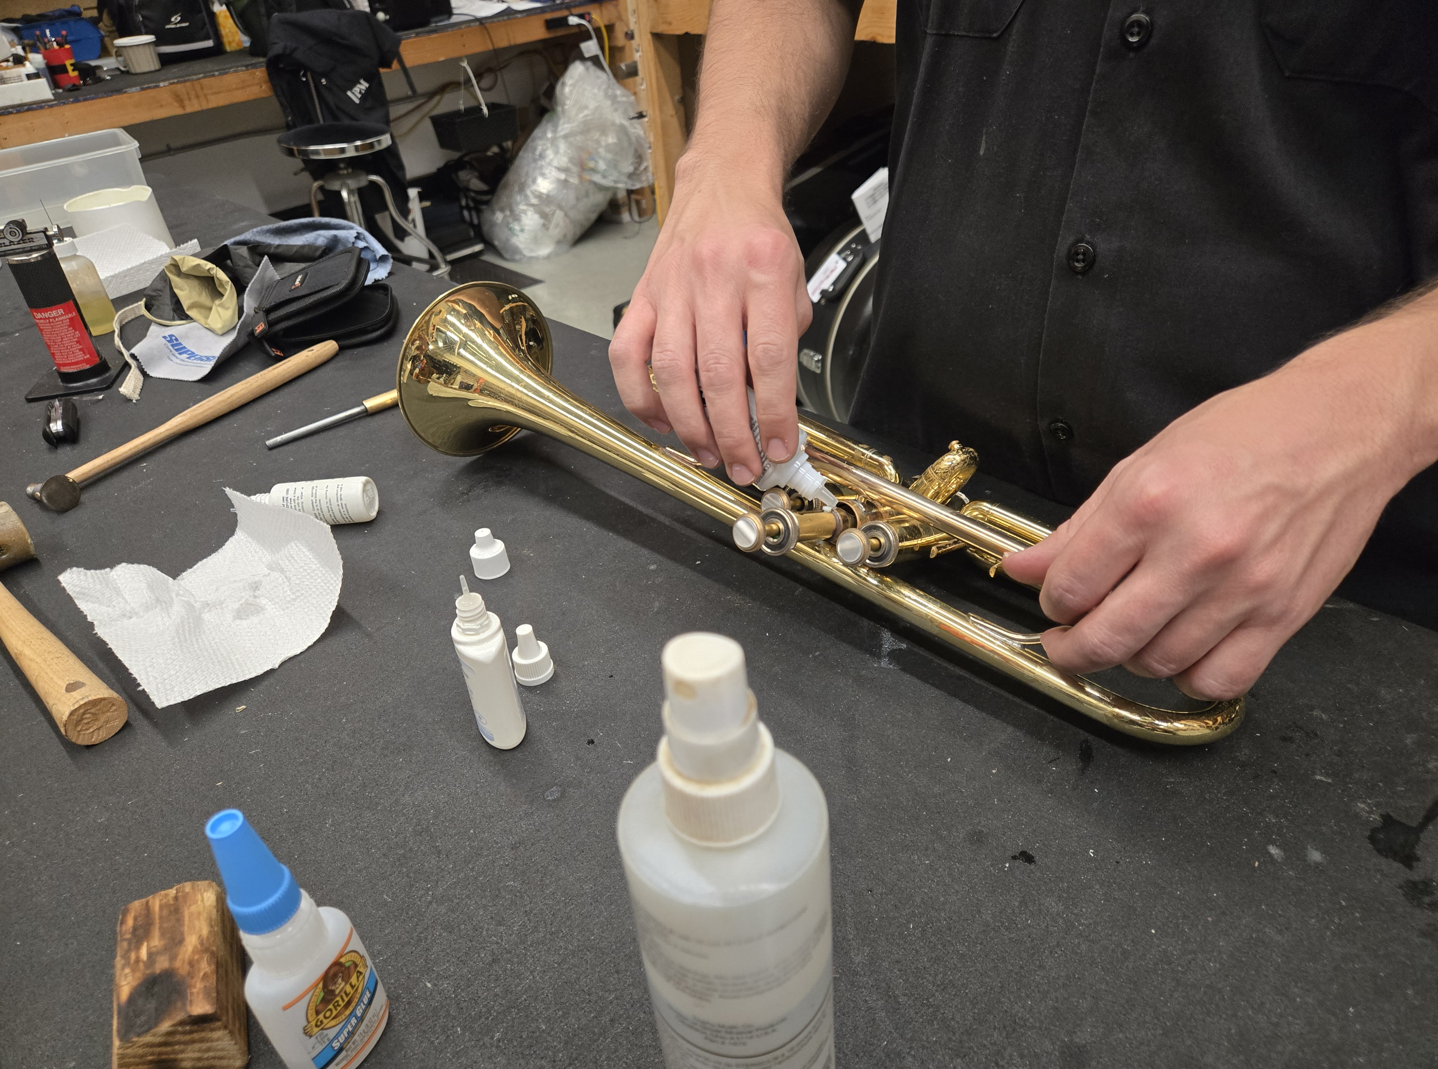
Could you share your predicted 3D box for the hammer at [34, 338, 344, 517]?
[{"bbox_3d":[-0.404,-0.095,0.750,0.050,0.027,0.282,12,36,25],"label":"hammer"}]

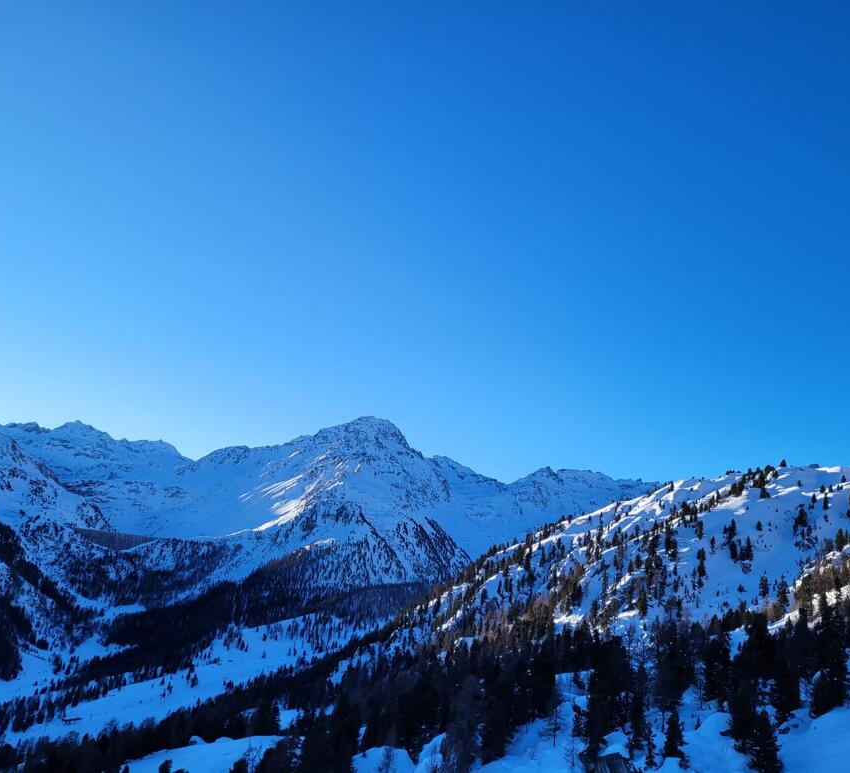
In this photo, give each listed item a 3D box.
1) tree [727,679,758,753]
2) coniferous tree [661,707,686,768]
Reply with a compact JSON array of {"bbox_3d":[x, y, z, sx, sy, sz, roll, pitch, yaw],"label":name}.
[{"bbox_3d":[31.590,32.740,77.000,3.180,7.180,3.180,0,-6,0],"label":"tree"},{"bbox_3d":[24.230,33.970,75.000,2.420,5.620,2.420,0,-6,0],"label":"coniferous tree"}]

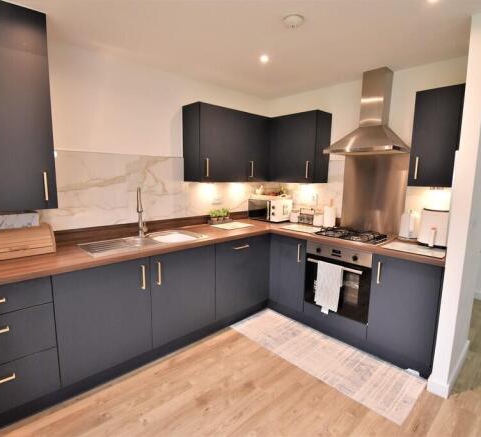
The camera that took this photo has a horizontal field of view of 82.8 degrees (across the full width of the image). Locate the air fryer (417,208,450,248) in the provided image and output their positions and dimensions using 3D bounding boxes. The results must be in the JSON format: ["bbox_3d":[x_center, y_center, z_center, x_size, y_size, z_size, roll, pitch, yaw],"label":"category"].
[{"bbox_3d":[1.590,0.070,2.204,0.285,0.305,0.255,-7,11,-44],"label":"air fryer"}]

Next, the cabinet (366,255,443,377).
[{"bbox_3d":[1.411,0.653,2.255,0.570,0.750,0.450,-7,11,-44],"label":"cabinet"}]

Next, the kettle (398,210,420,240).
[{"bbox_3d":[1.468,0.071,2.384,0.160,0.245,0.200,3,8,15],"label":"kettle"}]

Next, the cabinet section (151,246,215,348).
[{"bbox_3d":[-0.634,0.581,2.452,0.602,0.720,0.580,-7,10,-42],"label":"cabinet section"}]

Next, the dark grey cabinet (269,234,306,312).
[{"bbox_3d":[0.678,0.522,2.995,0.570,0.713,0.445,-7,11,-44],"label":"dark grey cabinet"}]

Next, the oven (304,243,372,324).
[{"bbox_3d":[1.031,0.524,2.601,0.570,0.605,0.595,-7,11,-44],"label":"oven"}]

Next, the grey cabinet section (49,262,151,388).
[{"bbox_3d":[-1.078,0.634,2.052,0.600,0.720,0.580,-7,10,-42],"label":"grey cabinet section"}]

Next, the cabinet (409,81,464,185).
[{"bbox_3d":[1.567,-0.605,2.134,0.320,0.710,0.310,-7,11,-44],"label":"cabinet"}]

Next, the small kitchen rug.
[{"bbox_3d":[0.637,1.113,2.337,0.560,0.010,1.510,-7,11,-44],"label":"small kitchen rug"}]

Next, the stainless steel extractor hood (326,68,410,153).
[{"bbox_3d":[1.148,-0.937,2.453,0.420,0.745,0.610,-7,11,-44],"label":"stainless steel extractor hood"}]

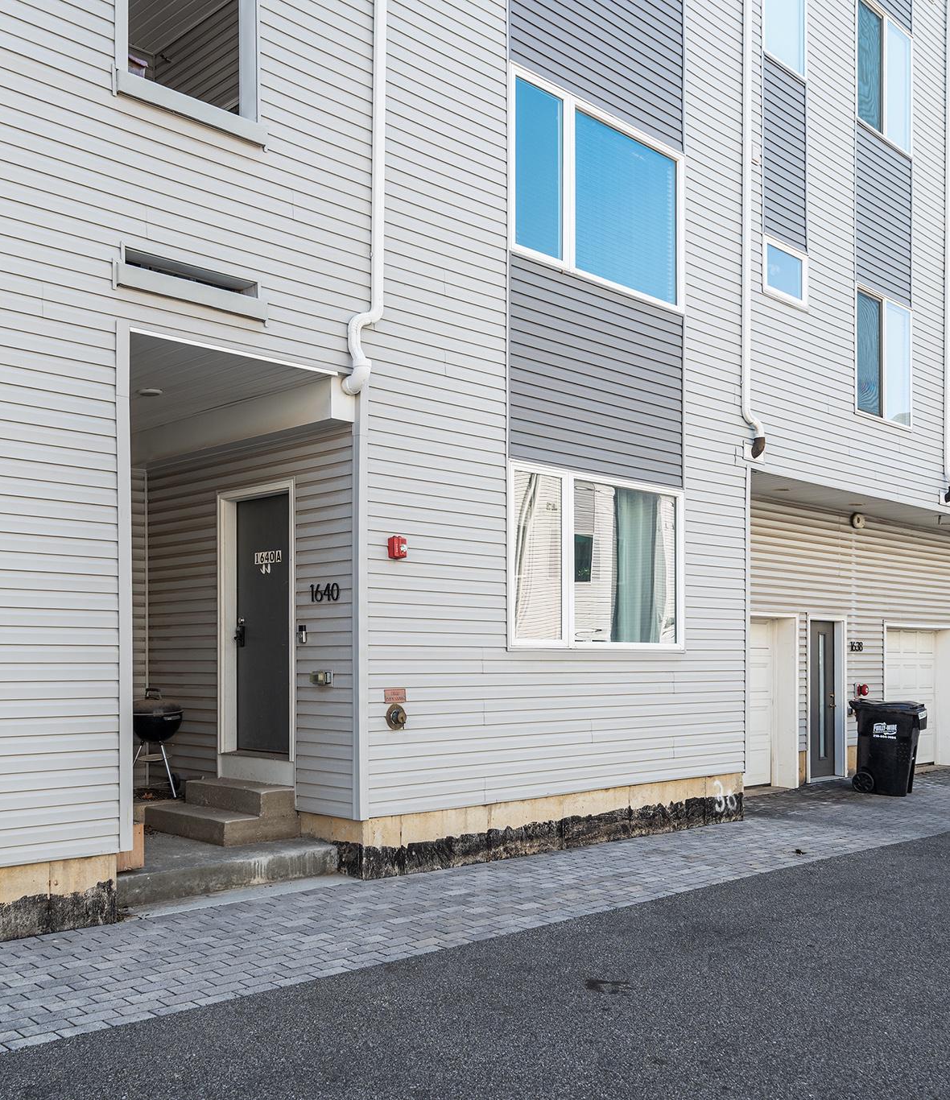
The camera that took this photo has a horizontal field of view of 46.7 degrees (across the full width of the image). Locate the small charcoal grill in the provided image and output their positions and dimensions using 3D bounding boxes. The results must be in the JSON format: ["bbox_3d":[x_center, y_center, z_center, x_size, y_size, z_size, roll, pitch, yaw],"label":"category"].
[{"bbox_3d":[-2.690,1.616,9.200,0.540,0.920,0.540,3,-4,-44],"label":"small charcoal grill"}]

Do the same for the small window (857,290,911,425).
[{"bbox_3d":[4.943,-2.276,13.240,1.420,1.440,0.100,3,-4,-44],"label":"small window"}]

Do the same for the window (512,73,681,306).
[{"bbox_3d":[1.151,-3.108,9.723,2.320,1.500,0.100,3,-4,-44],"label":"window"}]

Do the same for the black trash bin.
[{"bbox_3d":[4.870,2.320,12.920,0.750,1.070,0.630,-2,-4,36],"label":"black trash bin"}]

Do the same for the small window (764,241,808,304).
[{"bbox_3d":[3.299,-2.944,11.703,0.887,0.581,0.100,2,-3,-44],"label":"small window"}]

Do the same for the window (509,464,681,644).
[{"bbox_3d":[1.140,0.123,9.713,2.350,1.504,0.100,3,-4,-44],"label":"window"}]

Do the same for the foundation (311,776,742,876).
[{"bbox_3d":[0.719,2.298,9.698,4.872,0.470,0.700,6,-4,-44],"label":"foundation"}]

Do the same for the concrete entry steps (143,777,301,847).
[{"bbox_3d":[-1.926,1.983,8.368,0.660,0.345,1.150,3,-4,-44],"label":"concrete entry steps"}]

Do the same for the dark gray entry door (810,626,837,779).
[{"bbox_3d":[4.484,1.957,14.358,0.880,2.040,0.100,2,-3,-44],"label":"dark gray entry door"}]

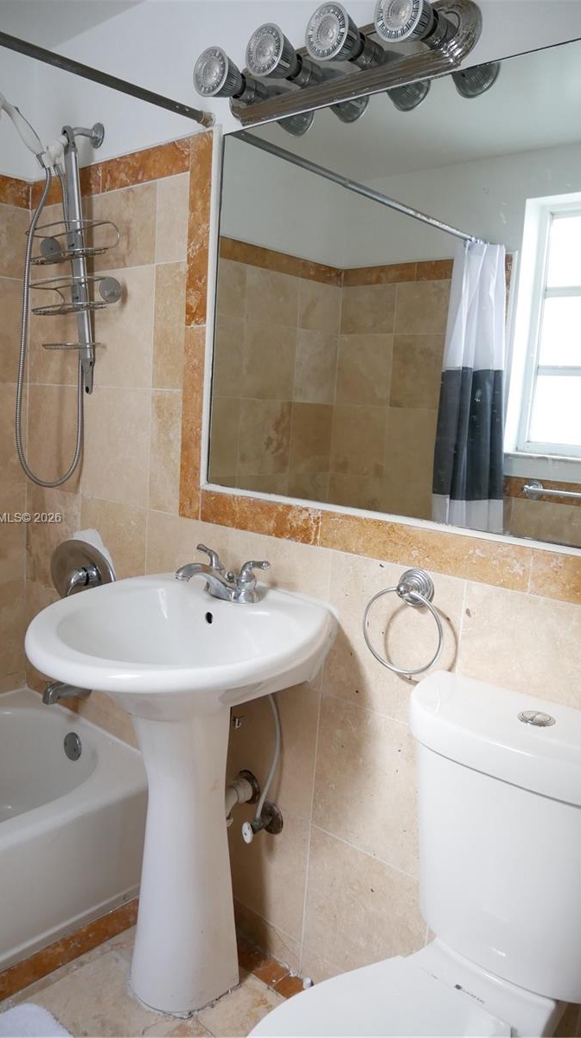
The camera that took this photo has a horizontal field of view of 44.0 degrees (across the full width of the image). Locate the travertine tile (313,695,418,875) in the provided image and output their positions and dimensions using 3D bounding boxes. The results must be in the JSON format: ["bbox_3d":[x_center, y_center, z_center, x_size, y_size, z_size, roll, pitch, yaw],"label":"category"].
[{"bbox_3d":[0.175,0.544,1.478,0.304,0.304,0.010,11,11,40],"label":"travertine tile"}]

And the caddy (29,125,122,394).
[{"bbox_3d":[-0.570,-0.672,1.894,0.260,0.677,0.130,11,12,40],"label":"caddy"}]

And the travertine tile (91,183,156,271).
[{"bbox_3d":[-0.445,-0.754,1.884,0.304,0.200,0.010,11,11,40],"label":"travertine tile"}]

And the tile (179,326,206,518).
[{"bbox_3d":[-0.236,-0.230,1.756,0.076,0.464,0.010,11,11,40],"label":"tile"}]

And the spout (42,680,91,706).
[{"bbox_3d":[-0.651,0.498,2.084,0.062,0.062,0.136,11,12,40],"label":"spout"}]

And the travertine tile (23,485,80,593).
[{"bbox_3d":[-0.722,0.062,2.199,0.299,0.309,0.012,11,12,40],"label":"travertine tile"}]

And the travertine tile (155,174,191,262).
[{"bbox_3d":[-0.283,-0.723,1.746,0.122,0.200,0.010,11,11,40],"label":"travertine tile"}]

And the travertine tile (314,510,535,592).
[{"bbox_3d":[0.237,0.055,1.362,0.457,0.077,0.012,11,12,40],"label":"travertine tile"}]

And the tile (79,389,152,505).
[{"bbox_3d":[-0.474,-0.198,1.955,0.312,0.309,0.012,11,12,40],"label":"tile"}]

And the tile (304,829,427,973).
[{"bbox_3d":[0.157,0.851,1.537,0.301,0.306,0.012,11,12,39],"label":"tile"}]

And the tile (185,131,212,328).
[{"bbox_3d":[-0.209,-0.673,1.688,0.076,0.431,0.010,11,11,40],"label":"tile"}]

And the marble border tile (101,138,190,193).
[{"bbox_3d":[-0.360,-0.870,1.785,0.356,0.076,0.012,11,12,40],"label":"marble border tile"}]

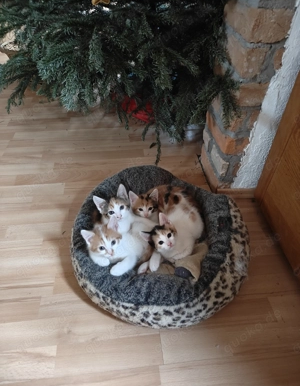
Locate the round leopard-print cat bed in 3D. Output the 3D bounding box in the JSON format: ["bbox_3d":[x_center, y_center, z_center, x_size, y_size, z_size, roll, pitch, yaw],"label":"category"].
[{"bbox_3d":[0.027,0.120,0.795,0.495,0.150,0.495,0,44,0],"label":"round leopard-print cat bed"}]

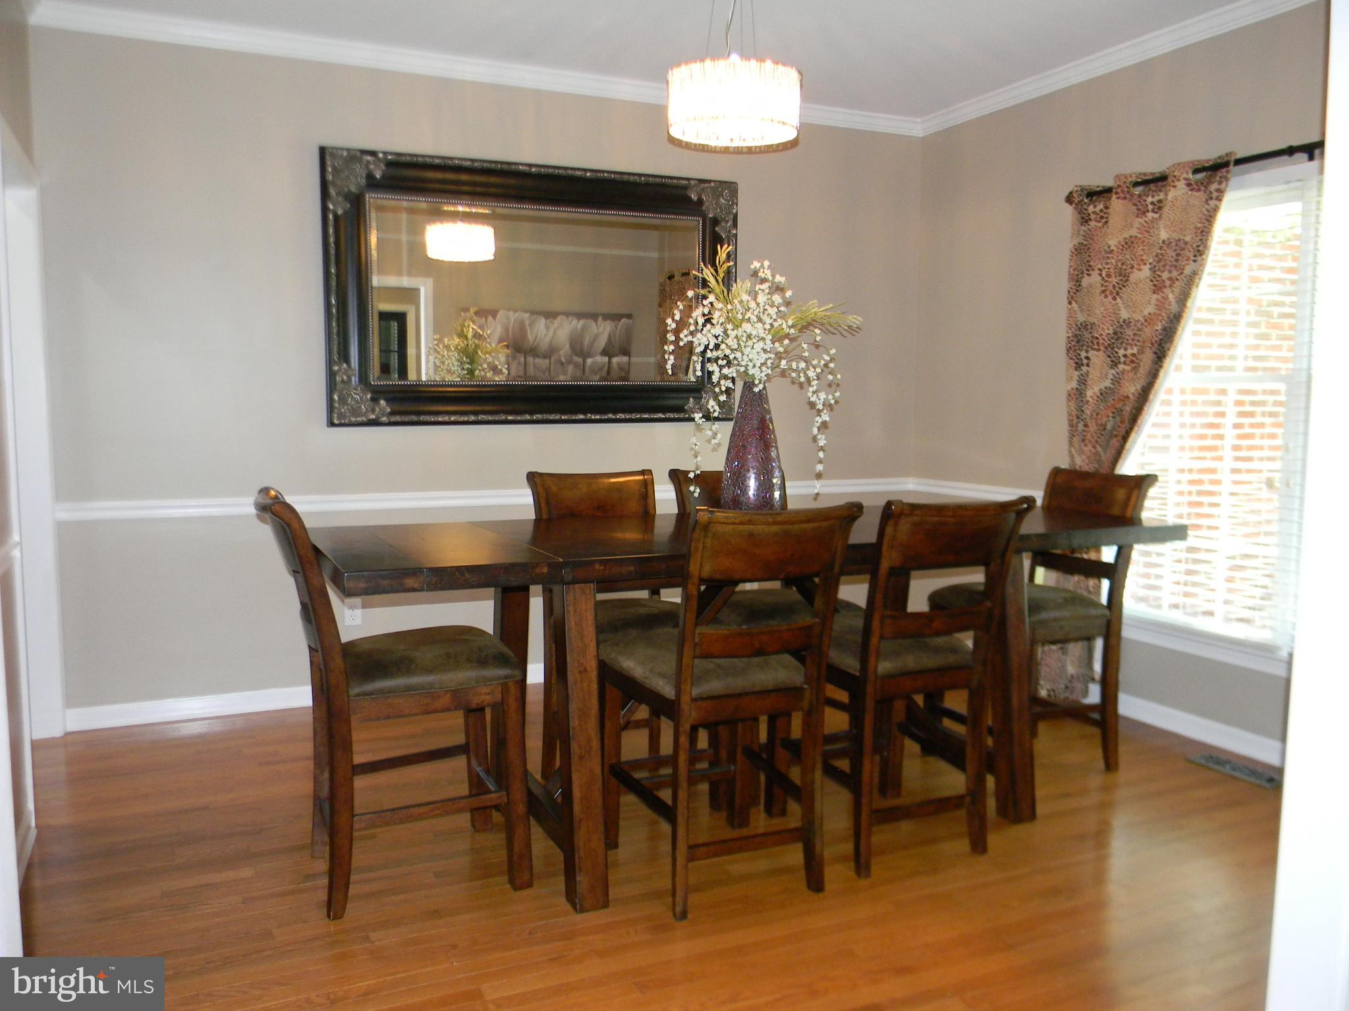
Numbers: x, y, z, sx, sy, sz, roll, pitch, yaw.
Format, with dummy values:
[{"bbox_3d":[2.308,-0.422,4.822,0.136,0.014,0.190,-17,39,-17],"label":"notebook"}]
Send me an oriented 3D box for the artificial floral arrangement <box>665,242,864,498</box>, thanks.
[{"bbox_3d":[0.238,-0.397,3.340,0.540,0.790,0.460,-2,6,-24],"label":"artificial floral arrangement"}]

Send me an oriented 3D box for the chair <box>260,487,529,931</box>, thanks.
[{"bbox_3d":[-0.769,0.489,2.946,0.660,1.060,0.480,-2,6,-24],"label":"chair"}]

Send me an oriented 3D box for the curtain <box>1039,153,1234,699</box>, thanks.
[{"bbox_3d":[1.837,-0.228,4.387,0.140,2.180,0.820,-2,6,-24],"label":"curtain"}]

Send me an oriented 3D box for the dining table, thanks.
[{"bbox_3d":[0.278,0.521,3.425,2.640,0.917,0.880,-2,6,-25],"label":"dining table"}]

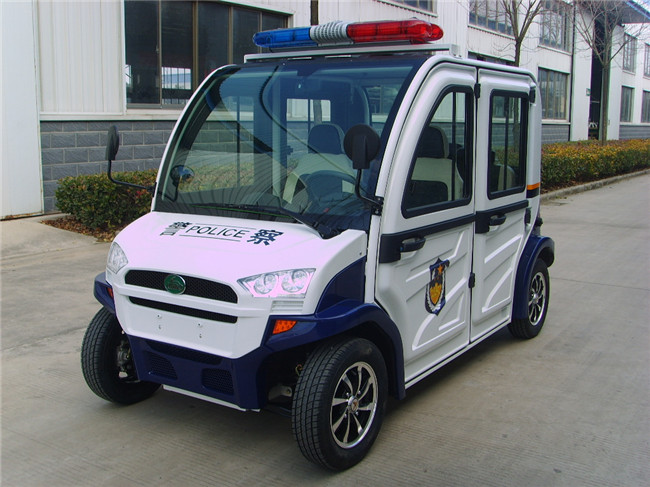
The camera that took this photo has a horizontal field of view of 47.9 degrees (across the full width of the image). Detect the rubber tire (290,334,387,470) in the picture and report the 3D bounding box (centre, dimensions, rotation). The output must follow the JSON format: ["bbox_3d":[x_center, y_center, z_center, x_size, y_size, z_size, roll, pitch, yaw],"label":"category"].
[{"bbox_3d":[0.074,0.672,3.094,0.154,0.548,0.548,7,11,35],"label":"rubber tire"}]

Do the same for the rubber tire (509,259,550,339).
[{"bbox_3d":[1.407,0.377,5.048,0.154,0.548,0.548,6,11,33],"label":"rubber tire"}]

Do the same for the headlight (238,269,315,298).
[{"bbox_3d":[-0.196,0.162,2.941,0.315,0.124,0.089,2,9,13],"label":"headlight"}]

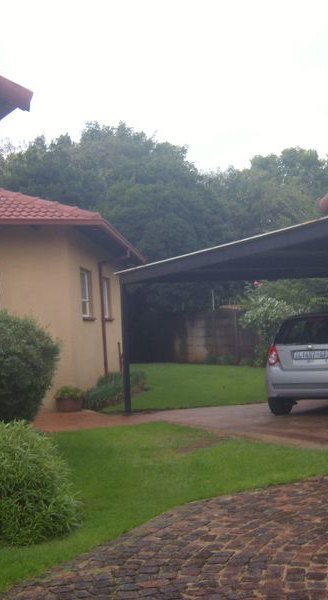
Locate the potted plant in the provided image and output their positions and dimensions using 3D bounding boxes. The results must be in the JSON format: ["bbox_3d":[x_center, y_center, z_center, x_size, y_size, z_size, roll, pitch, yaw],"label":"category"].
[{"bbox_3d":[-1.669,1.719,14.430,0.520,0.500,0.520,-3,-1,0],"label":"potted plant"}]

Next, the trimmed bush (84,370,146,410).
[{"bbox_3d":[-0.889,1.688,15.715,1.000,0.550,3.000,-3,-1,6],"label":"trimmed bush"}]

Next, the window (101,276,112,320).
[{"bbox_3d":[-1.414,-0.035,20.258,0.160,1.050,1.400,-3,-1,3],"label":"window"}]

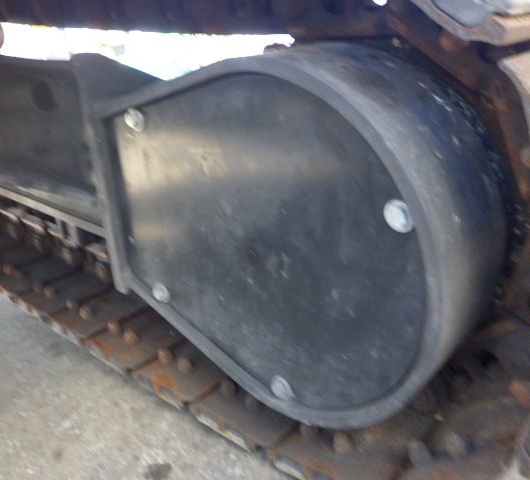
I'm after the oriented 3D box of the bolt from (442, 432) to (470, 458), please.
[{"bbox_3d":[0.218,0.235,0.593,0.025,0.021,0.025,-27,-12,-43],"label":"bolt"}]

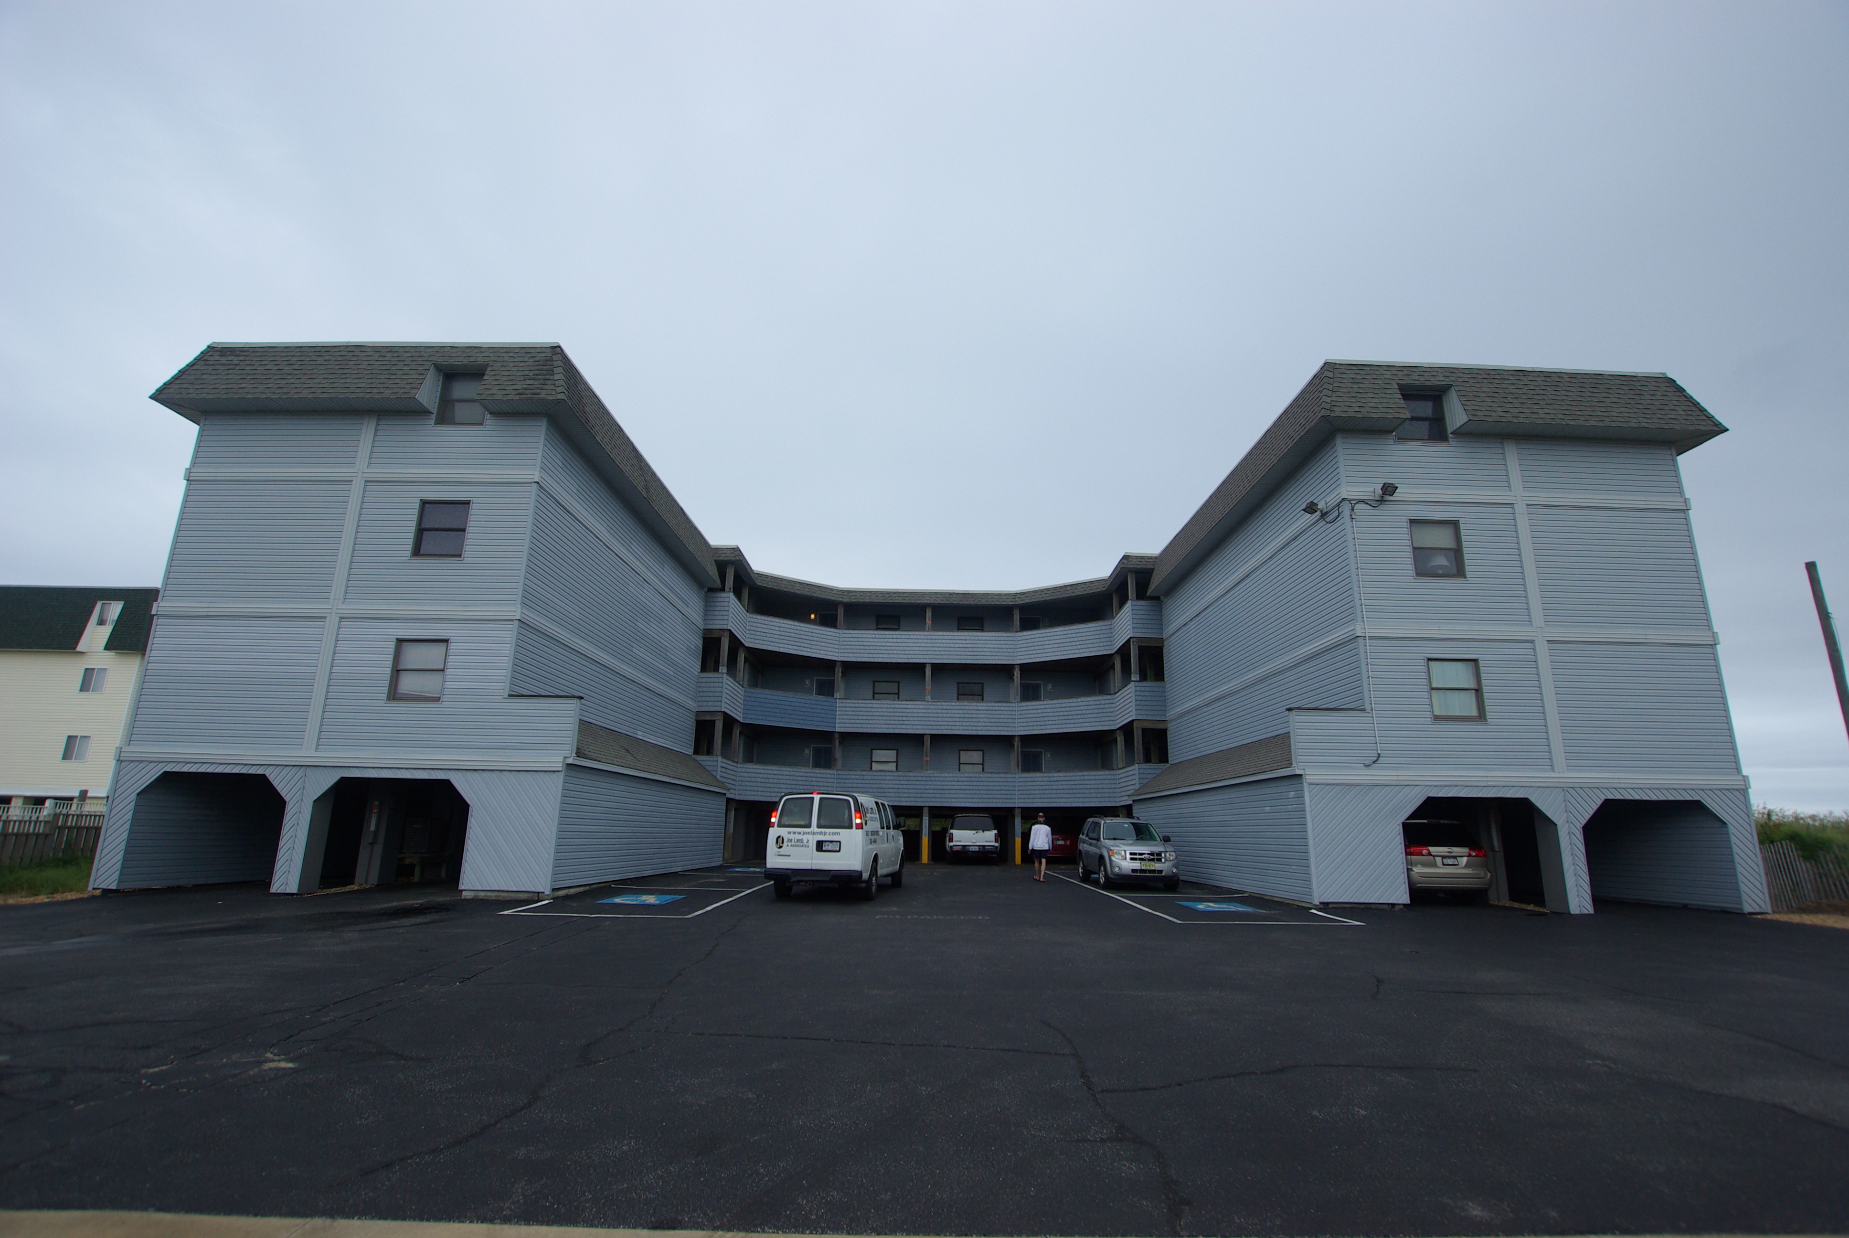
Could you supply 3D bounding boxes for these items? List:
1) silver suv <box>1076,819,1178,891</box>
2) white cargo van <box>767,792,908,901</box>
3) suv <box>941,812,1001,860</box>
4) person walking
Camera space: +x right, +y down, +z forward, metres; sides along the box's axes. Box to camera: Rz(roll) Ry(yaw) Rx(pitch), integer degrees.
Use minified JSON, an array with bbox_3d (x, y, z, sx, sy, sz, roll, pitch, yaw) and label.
[{"bbox_3d":[5.171,6.041,20.061,1.840,1.750,4.440,1,-15,1],"label":"silver suv"},{"bbox_3d":[-1.760,5.141,17.589,2.020,2.100,5.700,-1,-15,7],"label":"white cargo van"},{"bbox_3d":[1.967,9.163,32.077,2.020,1.920,5.300,0,-15,2],"label":"suv"},{"bbox_3d":[3.074,6.161,20.833,0.600,1.780,0.380,0,-15,3],"label":"person walking"}]

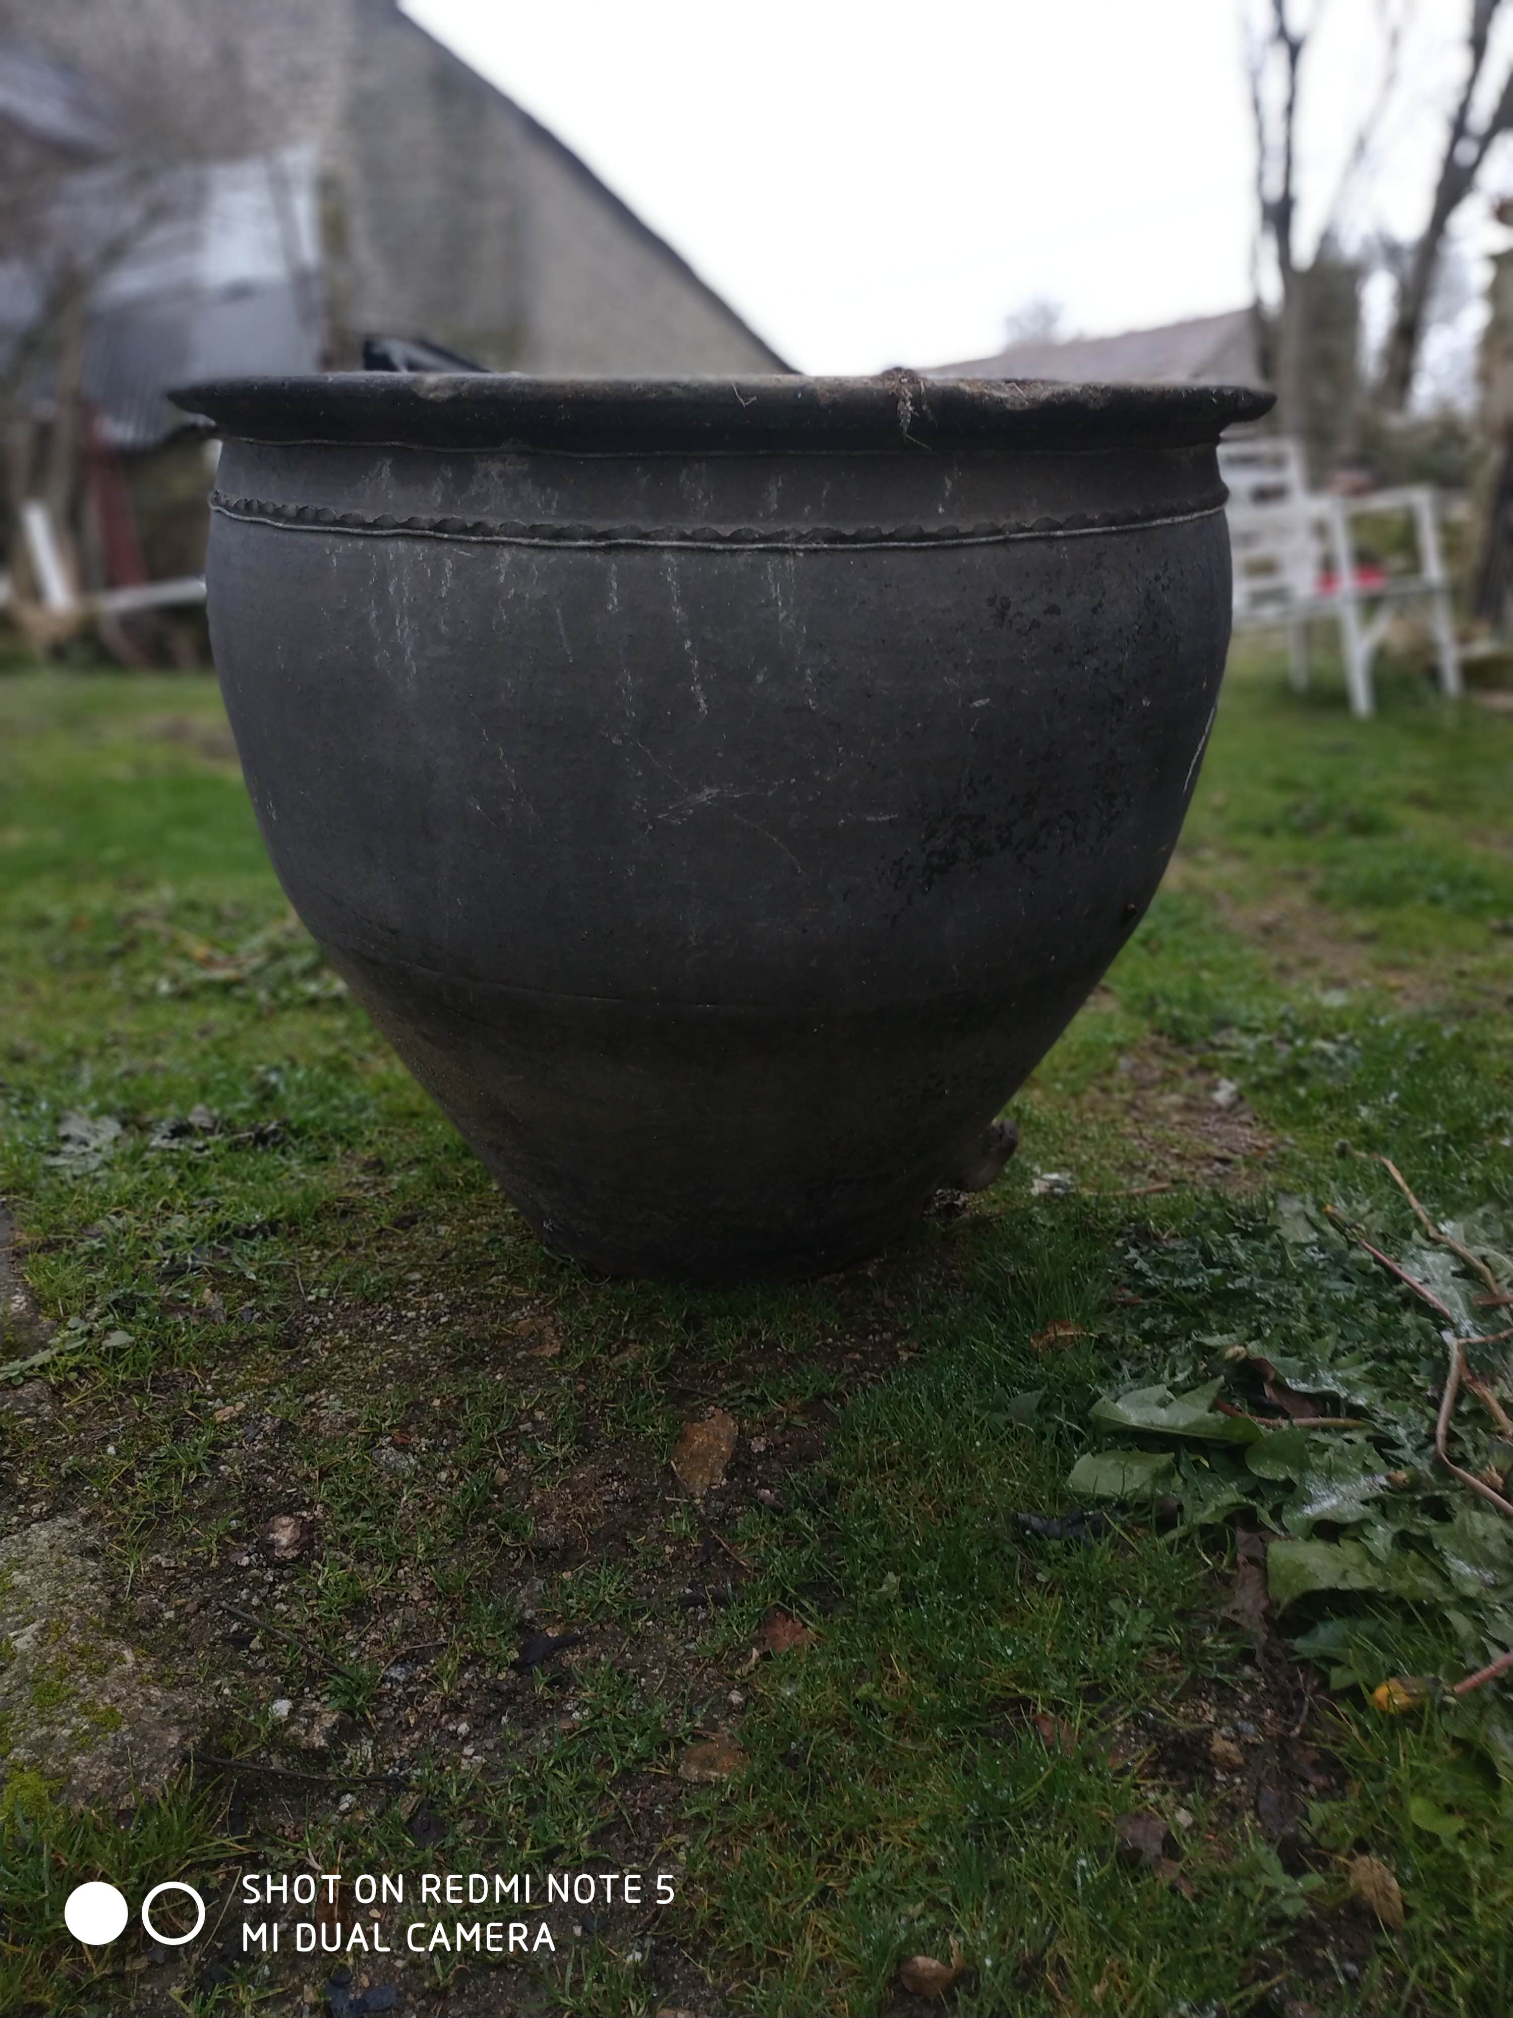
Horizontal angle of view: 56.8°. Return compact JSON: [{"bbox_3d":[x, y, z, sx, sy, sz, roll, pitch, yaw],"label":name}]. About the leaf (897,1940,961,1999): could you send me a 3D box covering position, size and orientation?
[{"bbox_3d":[0.086,0.475,0.693,0.031,0.016,0.021,0,24,0],"label":"leaf"}]

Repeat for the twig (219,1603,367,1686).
[{"bbox_3d":[-0.313,0.425,0.944,0.136,0.010,0.012,12,26,27],"label":"twig"}]

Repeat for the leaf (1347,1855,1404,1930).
[{"bbox_3d":[0.322,0.458,0.727,0.020,0.012,0.034,-4,25,-9],"label":"leaf"}]

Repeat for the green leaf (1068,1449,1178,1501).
[{"bbox_3d":[0.276,0.348,1.054,0.096,0.025,0.048,-6,23,-15],"label":"green leaf"}]

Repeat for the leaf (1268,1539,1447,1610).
[{"bbox_3d":[0.377,0.355,0.880,0.107,0.030,0.034,0,24,0],"label":"leaf"}]

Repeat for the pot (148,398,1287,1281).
[{"bbox_3d":[-0.029,-0.161,1.245,0.818,0.725,0.818,0,24,0],"label":"pot"}]

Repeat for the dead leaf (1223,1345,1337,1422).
[{"bbox_3d":[0.428,0.305,1.145,0.045,0.035,0.090,-9,24,-20],"label":"dead leaf"}]

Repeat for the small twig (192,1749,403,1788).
[{"bbox_3d":[-0.263,0.432,0.803,0.127,0.008,0.012,3,25,7],"label":"small twig"}]

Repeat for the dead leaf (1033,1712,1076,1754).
[{"bbox_3d":[0.187,0.450,0.869,0.020,0.015,0.032,-5,23,-11],"label":"dead leaf"}]

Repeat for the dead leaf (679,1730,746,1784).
[{"bbox_3d":[-0.028,0.460,0.854,0.042,0.014,0.031,-7,24,-17],"label":"dead leaf"}]

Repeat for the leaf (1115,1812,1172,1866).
[{"bbox_3d":[0.209,0.448,0.755,0.029,0.012,0.024,0,24,0],"label":"leaf"}]

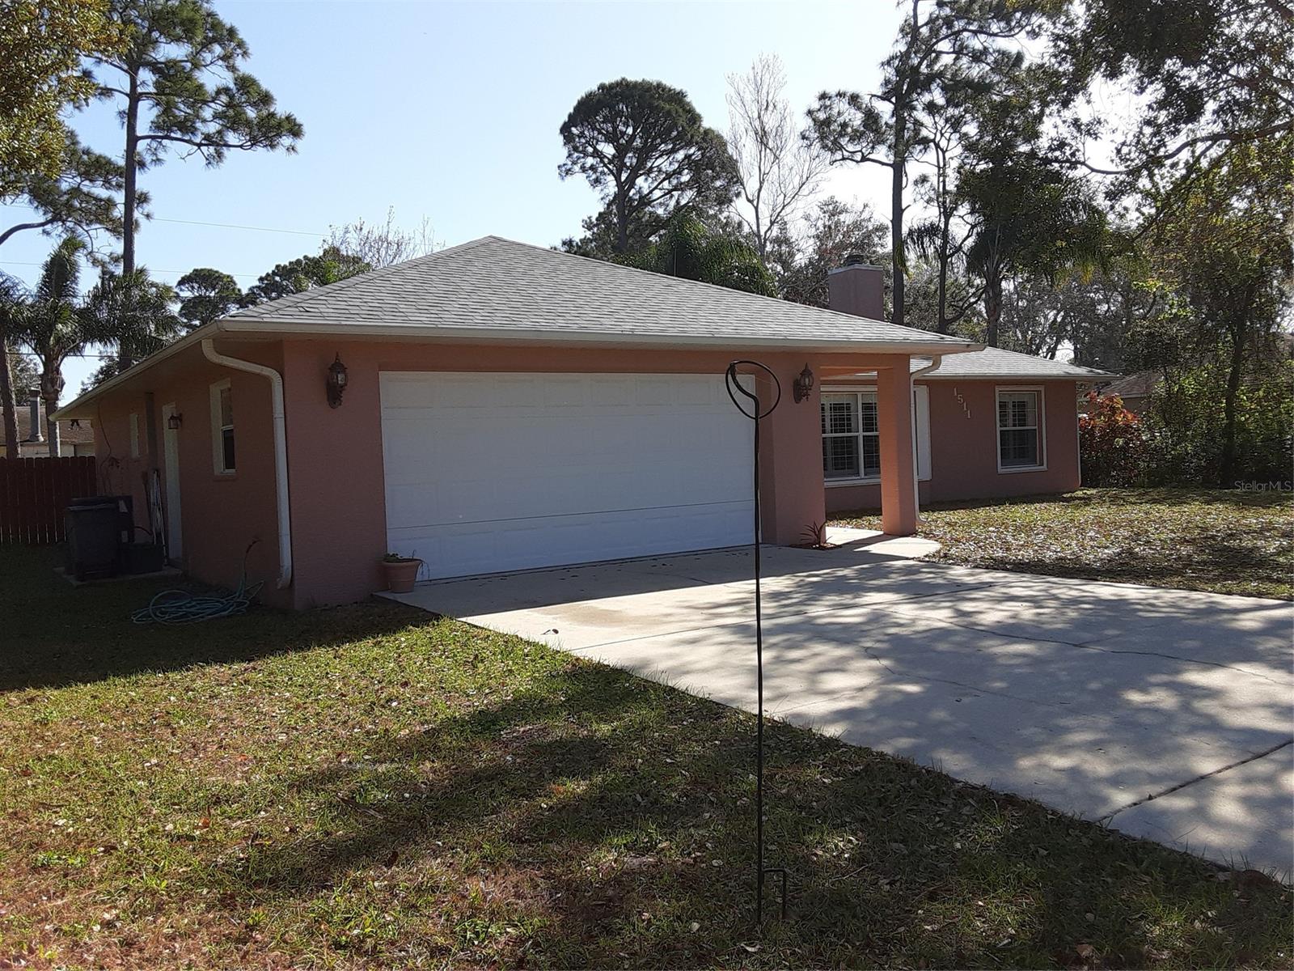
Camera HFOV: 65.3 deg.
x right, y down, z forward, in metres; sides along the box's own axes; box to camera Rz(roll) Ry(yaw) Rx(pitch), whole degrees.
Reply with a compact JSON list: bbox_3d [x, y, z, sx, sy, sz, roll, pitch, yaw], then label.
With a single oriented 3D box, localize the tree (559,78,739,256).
[{"bbox_3d":[0.117,-8.820,43.314,7.700,17.057,7.700,-2,2,0],"label":"tree"}]

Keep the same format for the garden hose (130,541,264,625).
[{"bbox_3d":[-4.068,0.895,9.277,1.208,0.507,1.380,-4,3,-35],"label":"garden hose"}]

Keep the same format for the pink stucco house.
[{"bbox_3d":[-0.160,-2.192,21.111,20.100,5.500,17.700,-4,3,-34],"label":"pink stucco house"}]

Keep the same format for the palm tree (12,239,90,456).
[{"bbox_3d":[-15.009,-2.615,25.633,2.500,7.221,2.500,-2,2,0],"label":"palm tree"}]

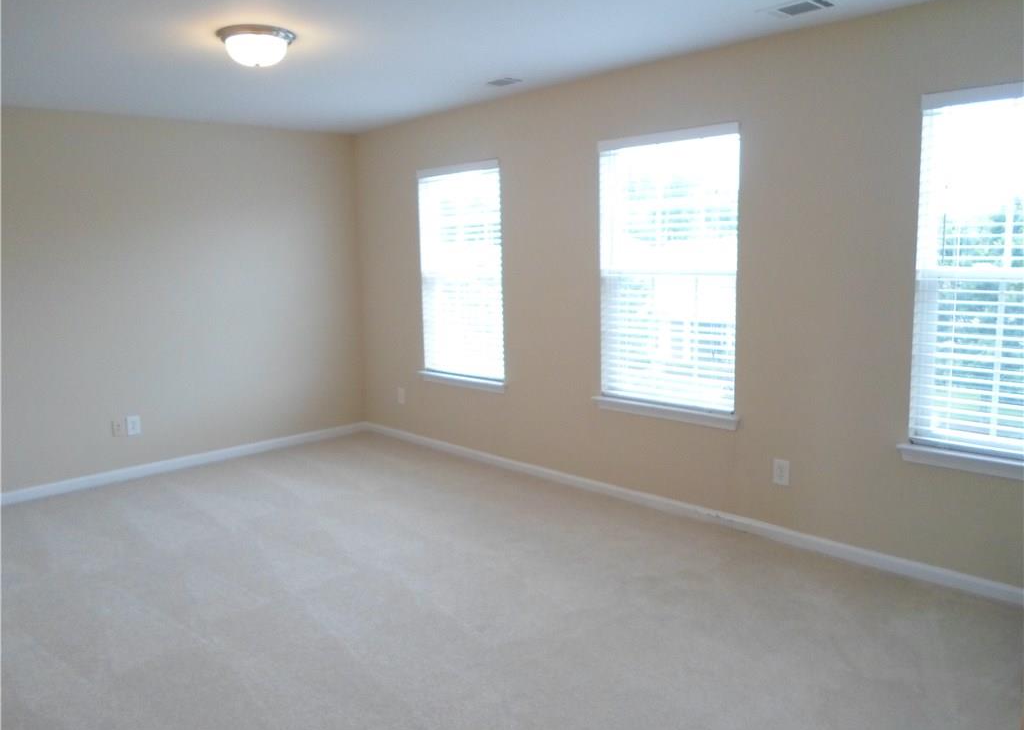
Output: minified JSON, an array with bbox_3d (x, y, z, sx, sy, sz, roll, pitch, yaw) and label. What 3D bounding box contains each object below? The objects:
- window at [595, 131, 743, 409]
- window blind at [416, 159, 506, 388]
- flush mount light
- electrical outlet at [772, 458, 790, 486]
[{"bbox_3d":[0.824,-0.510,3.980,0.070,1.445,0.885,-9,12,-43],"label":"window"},{"bbox_3d":[-0.355,-0.624,5.241,0.100,1.530,0.910,-9,12,-43],"label":"window blind"},{"bbox_3d":[-1.104,-1.367,3.220,0.340,0.135,0.340,-9,12,-43],"label":"flush mount light"},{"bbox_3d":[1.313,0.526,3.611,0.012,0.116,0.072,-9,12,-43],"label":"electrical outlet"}]

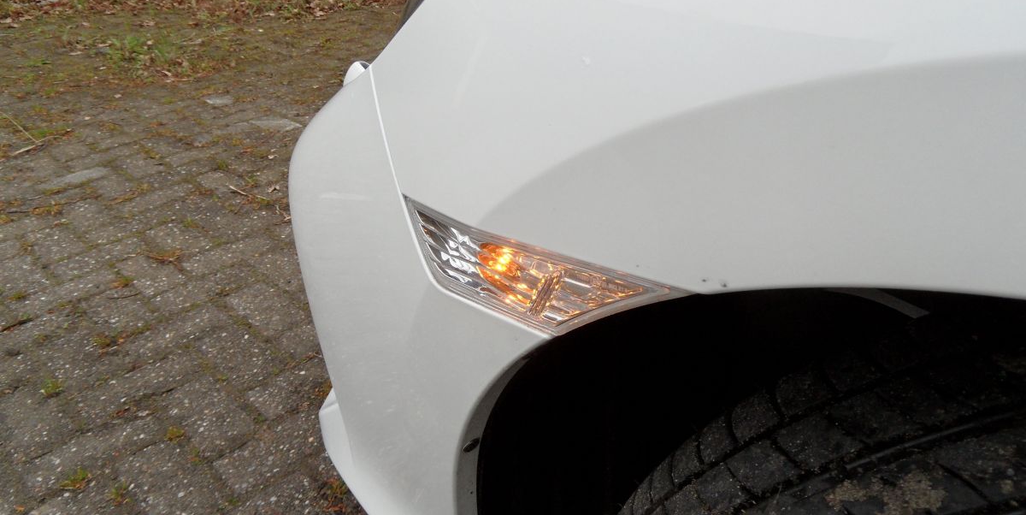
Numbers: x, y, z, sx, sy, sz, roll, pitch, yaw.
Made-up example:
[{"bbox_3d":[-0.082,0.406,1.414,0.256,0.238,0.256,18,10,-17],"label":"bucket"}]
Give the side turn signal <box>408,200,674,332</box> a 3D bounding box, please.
[{"bbox_3d":[0.012,0.007,0.394,0.036,0.060,0.207,-25,28,-32],"label":"side turn signal"}]

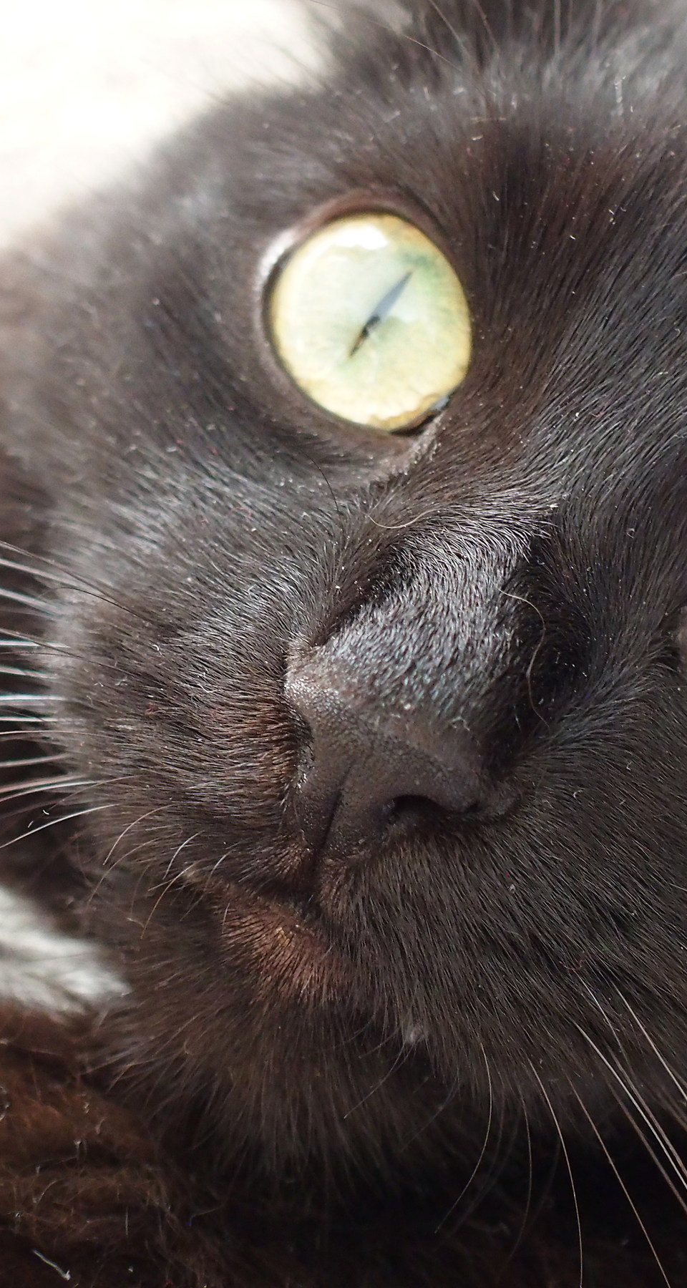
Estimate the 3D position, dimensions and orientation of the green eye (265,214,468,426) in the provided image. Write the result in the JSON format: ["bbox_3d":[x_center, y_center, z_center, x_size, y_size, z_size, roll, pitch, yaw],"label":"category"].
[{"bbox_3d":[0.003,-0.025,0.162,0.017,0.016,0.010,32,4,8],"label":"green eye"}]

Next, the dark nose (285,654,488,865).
[{"bbox_3d":[0.003,0.007,0.131,0.014,0.011,0.011,32,12,8],"label":"dark nose"}]

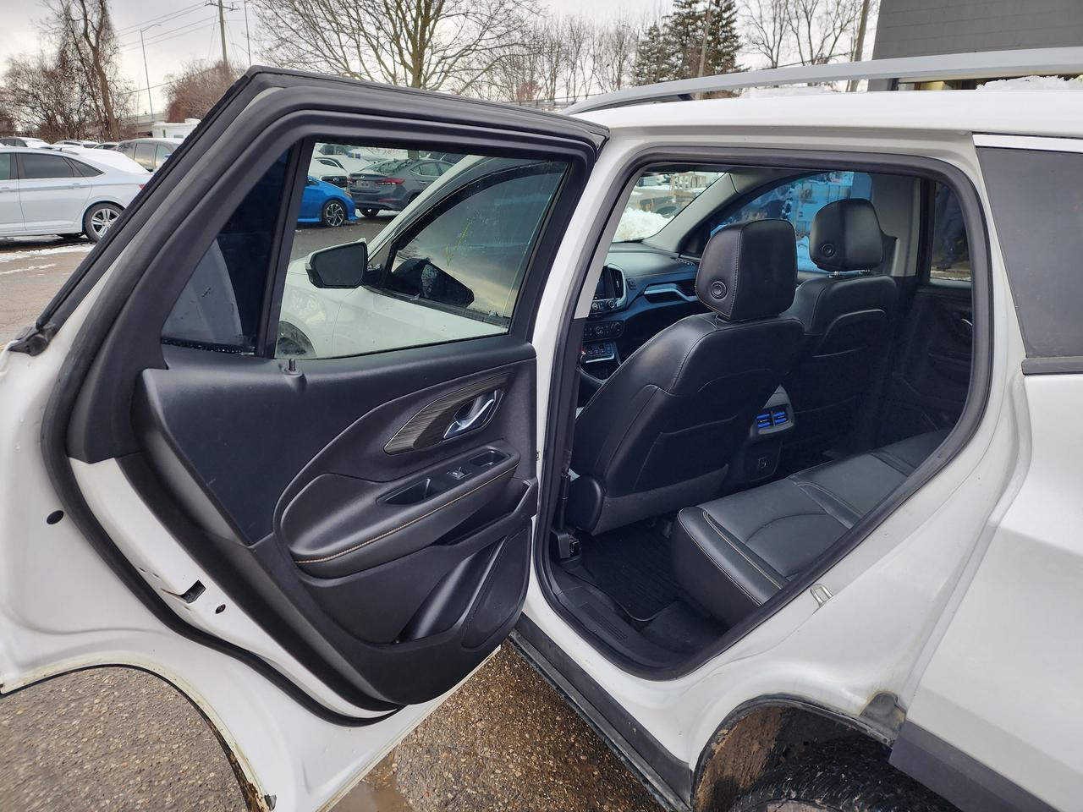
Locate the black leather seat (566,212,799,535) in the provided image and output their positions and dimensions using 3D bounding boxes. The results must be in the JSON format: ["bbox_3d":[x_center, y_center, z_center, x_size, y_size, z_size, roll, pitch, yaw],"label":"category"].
[{"bbox_3d":[0.293,-0.101,2.147,0.530,0.960,0.850,-11,23,-33],"label":"black leather seat"}]

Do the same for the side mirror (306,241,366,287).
[{"bbox_3d":[-0.732,-0.506,2.536,0.213,0.160,0.150,-11,23,-33],"label":"side mirror"}]

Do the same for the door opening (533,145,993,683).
[{"bbox_3d":[0.353,0.063,1.479,0.210,1.130,1.000,-11,23,-33],"label":"door opening"}]

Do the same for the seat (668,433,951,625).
[{"bbox_3d":[1.010,0.348,1.896,1.280,0.400,0.610,-11,23,-33],"label":"seat"}]

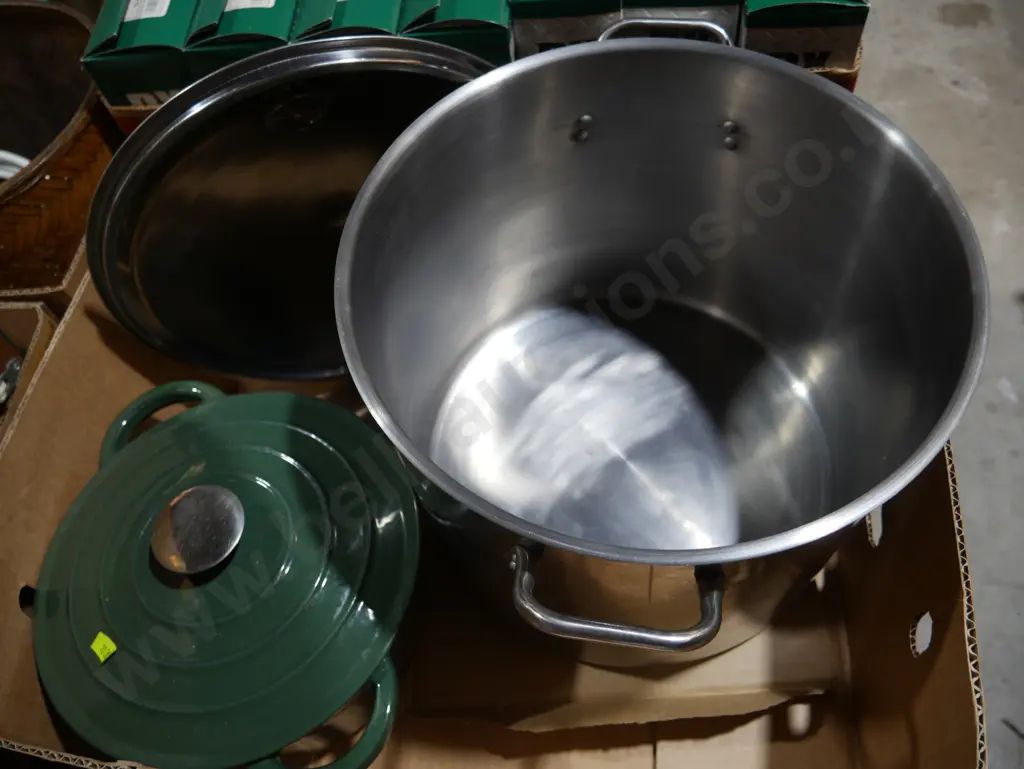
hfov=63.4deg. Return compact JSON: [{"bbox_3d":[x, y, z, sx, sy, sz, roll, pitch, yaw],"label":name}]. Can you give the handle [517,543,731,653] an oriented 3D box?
[{"bbox_3d":[0.050,0.106,0.393,0.110,0.068,0.046,6,61,8],"label":"handle"}]

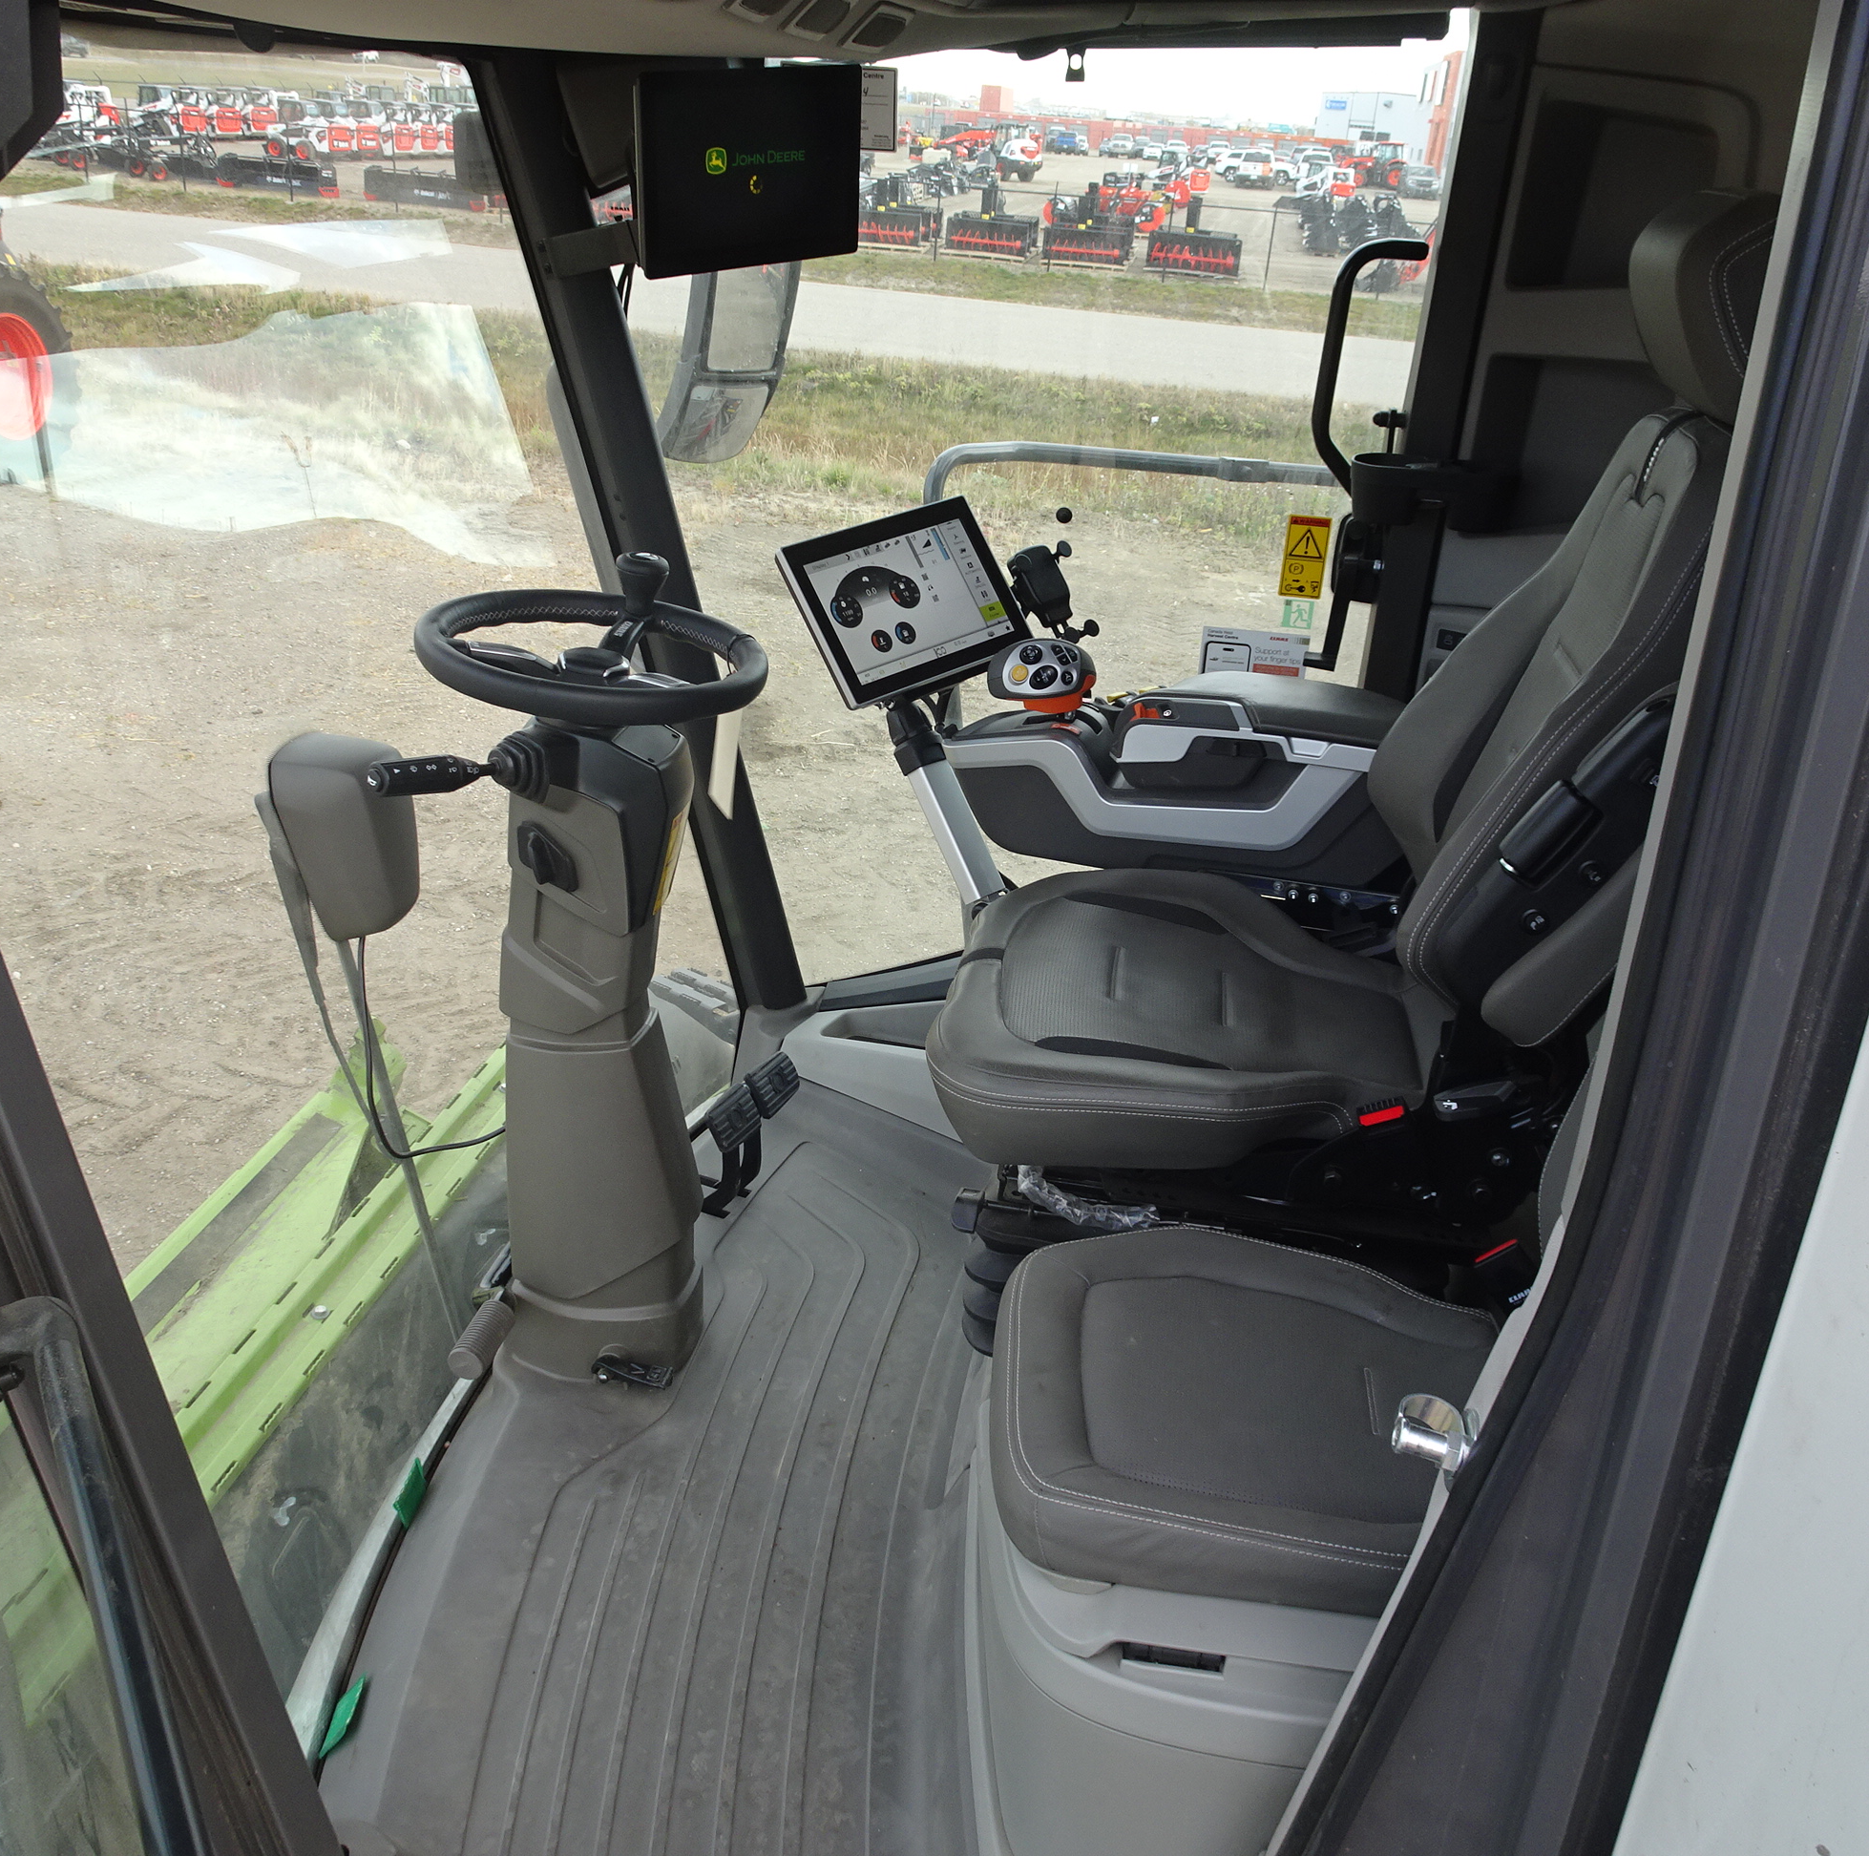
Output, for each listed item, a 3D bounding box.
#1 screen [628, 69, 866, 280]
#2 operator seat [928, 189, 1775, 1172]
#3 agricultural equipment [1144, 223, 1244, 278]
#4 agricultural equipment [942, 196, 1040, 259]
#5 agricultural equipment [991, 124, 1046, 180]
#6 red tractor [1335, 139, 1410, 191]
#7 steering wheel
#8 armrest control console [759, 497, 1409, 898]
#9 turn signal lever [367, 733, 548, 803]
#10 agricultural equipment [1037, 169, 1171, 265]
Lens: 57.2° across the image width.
[{"bbox_3d":[-0.229,-0.916,2.067,0.285,0.223,0.045,-17,42,-26],"label":"screen"},{"bbox_3d":[0.425,-0.264,1.752,0.790,0.950,0.550,7,26,4],"label":"operator seat"},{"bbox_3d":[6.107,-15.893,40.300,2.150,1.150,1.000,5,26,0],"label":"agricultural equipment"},{"bbox_3d":[1.323,-16.542,40.500,2.000,1.300,1.100,5,26,0],"label":"agricultural equipment"},{"bbox_3d":[3.904,-37.276,82.500,1.900,2.450,4.200,-6,28,-23],"label":"agricultural equipment"},{"bbox_3d":[30.115,-52.518,118.000,5.000,2.850,2.200,5,26,0],"label":"red tractor"},{"bbox_3d":[-0.368,-0.319,1.859,0.378,0.110,0.378,8,26,-4],"label":"steering wheel"},{"bbox_3d":[0.229,-0.294,2.180,0.830,0.410,0.300,7,26,4],"label":"armrest control console"},{"bbox_3d":[-0.497,-0.168,1.790,0.170,0.060,0.055,-8,29,-26],"label":"turn signal lever"},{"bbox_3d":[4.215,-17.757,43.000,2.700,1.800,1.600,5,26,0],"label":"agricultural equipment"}]

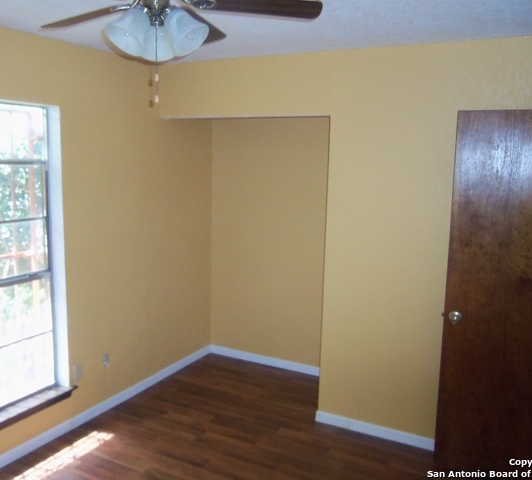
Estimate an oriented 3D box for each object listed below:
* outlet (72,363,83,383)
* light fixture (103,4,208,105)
[{"bbox_3d":[-1.214,0.859,3.352,0.012,0.115,0.070,5,9,27],"label":"outlet"},{"bbox_3d":[-0.344,-0.583,1.621,0.315,0.305,0.305,-1,8,-12],"label":"light fixture"}]

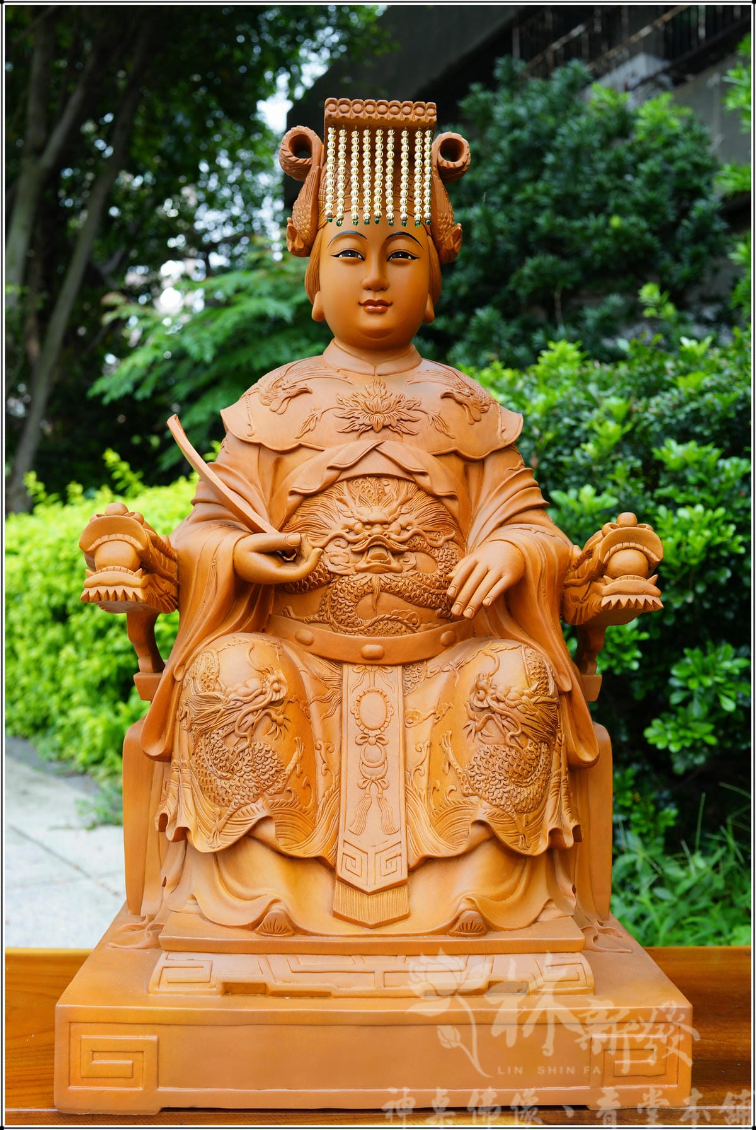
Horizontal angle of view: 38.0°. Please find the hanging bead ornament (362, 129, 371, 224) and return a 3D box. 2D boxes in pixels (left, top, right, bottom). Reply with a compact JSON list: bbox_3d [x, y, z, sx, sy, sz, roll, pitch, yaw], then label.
[{"bbox_3d":[-0.011,-0.366,1.038,0.008,0.092,0.008,0,-3,-3],"label":"hanging bead ornament"}]

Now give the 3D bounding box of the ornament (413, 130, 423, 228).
[{"bbox_3d":[0.038,-0.367,1.040,0.008,0.095,0.008,0,-3,-3],"label":"ornament"}]

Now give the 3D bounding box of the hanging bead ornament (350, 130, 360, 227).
[{"bbox_3d":[-0.022,-0.365,1.037,0.008,0.092,0.008,0,-3,-3],"label":"hanging bead ornament"}]

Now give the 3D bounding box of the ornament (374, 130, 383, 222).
[{"bbox_3d":[0.000,-0.367,1.038,0.008,0.090,0.008,0,-3,-3],"label":"ornament"}]

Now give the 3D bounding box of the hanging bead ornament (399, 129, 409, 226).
[{"bbox_3d":[0.025,-0.366,1.040,0.008,0.094,0.008,0,-3,-3],"label":"hanging bead ornament"}]

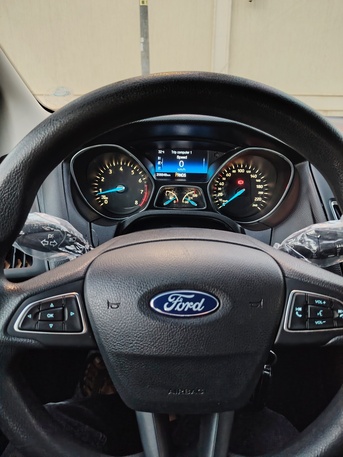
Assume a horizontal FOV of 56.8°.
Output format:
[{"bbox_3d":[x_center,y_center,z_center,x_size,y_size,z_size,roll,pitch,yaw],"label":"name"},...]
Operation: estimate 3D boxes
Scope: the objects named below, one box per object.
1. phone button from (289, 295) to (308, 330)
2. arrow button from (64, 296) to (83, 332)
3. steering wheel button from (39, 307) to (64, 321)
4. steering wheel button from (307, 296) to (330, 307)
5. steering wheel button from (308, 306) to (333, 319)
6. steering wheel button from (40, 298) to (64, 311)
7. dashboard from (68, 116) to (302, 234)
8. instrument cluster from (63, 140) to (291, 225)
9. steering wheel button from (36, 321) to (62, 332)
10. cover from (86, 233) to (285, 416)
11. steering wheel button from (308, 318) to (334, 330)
[{"bbox_3d":[0.109,0.073,0.273,0.015,0.031,0.007,0,-3,0],"label":"phone button"},{"bbox_3d":[-0.084,0.074,0.273,0.015,0.030,0.007,0,-3,0],"label":"arrow button"},{"bbox_3d":[-0.103,0.074,0.273,0.021,0.011,0.007,0,-3,0],"label":"steering wheel button"},{"bbox_3d":[0.128,0.063,0.273,0.020,0.009,0.007,0,-3,0],"label":"steering wheel button"},{"bbox_3d":[0.129,0.072,0.273,0.021,0.011,0.007,0,-3,0],"label":"steering wheel button"},{"bbox_3d":[-0.102,0.066,0.273,0.020,0.009,0.007,0,-3,0],"label":"steering wheel button"},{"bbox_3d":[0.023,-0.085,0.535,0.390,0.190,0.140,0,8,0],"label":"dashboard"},{"bbox_3d":[0.018,-0.073,0.530,0.368,0.140,0.075,0,0,0],"label":"instrument cluster"},{"bbox_3d":[-0.104,0.084,0.273,0.022,0.009,0.007,0,-3,0],"label":"steering wheel button"},{"bbox_3d":[0.011,0.081,0.277,0.171,0.148,0.052,0,-2,0],"label":"cover"},{"bbox_3d":[0.129,0.083,0.273,0.022,0.010,0.007,0,-3,0],"label":"steering wheel button"}]

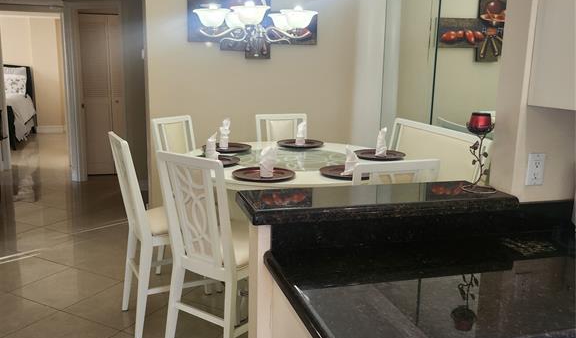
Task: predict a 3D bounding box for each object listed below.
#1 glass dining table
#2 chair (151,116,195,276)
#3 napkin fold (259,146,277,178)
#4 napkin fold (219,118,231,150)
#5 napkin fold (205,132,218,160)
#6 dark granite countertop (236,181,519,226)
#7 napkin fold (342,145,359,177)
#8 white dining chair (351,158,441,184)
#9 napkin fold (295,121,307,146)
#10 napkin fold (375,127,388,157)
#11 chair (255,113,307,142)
[{"bbox_3d":[0.013,0.384,3.447,1.450,0.915,1.450,-2,12,-15],"label":"glass dining table"},{"bbox_3d":[-0.614,0.212,3.788,0.575,1.095,0.445,9,14,34],"label":"chair"},{"bbox_3d":[-0.102,-0.043,2.684,0.076,0.160,0.072,4,12,15],"label":"napkin fold"},{"bbox_3d":[-0.416,-0.233,3.500,0.070,0.198,0.073,8,13,29],"label":"napkin fold"},{"bbox_3d":[-0.441,-0.141,3.107,0.070,0.172,0.073,-2,12,-15],"label":"napkin fold"},{"bbox_3d":[0.306,0.111,1.837,0.915,0.046,0.255,-2,12,-15],"label":"dark granite countertop"},{"bbox_3d":[0.329,-0.052,2.775,0.088,0.160,0.075,-5,13,-30],"label":"napkin fold"},{"bbox_3d":[0.370,0.446,2.638,0.450,1.085,0.570,-3,12,-20],"label":"white dining chair"},{"bbox_3d":[0.089,-0.273,3.925,0.075,0.170,0.075,-2,12,-15],"label":"napkin fold"},{"bbox_3d":[0.594,-0.170,3.336,0.068,0.182,0.072,-1,11,-10],"label":"napkin fold"},{"bbox_3d":[-0.020,0.153,4.060,0.450,1.085,0.570,0,11,-9],"label":"chair"}]

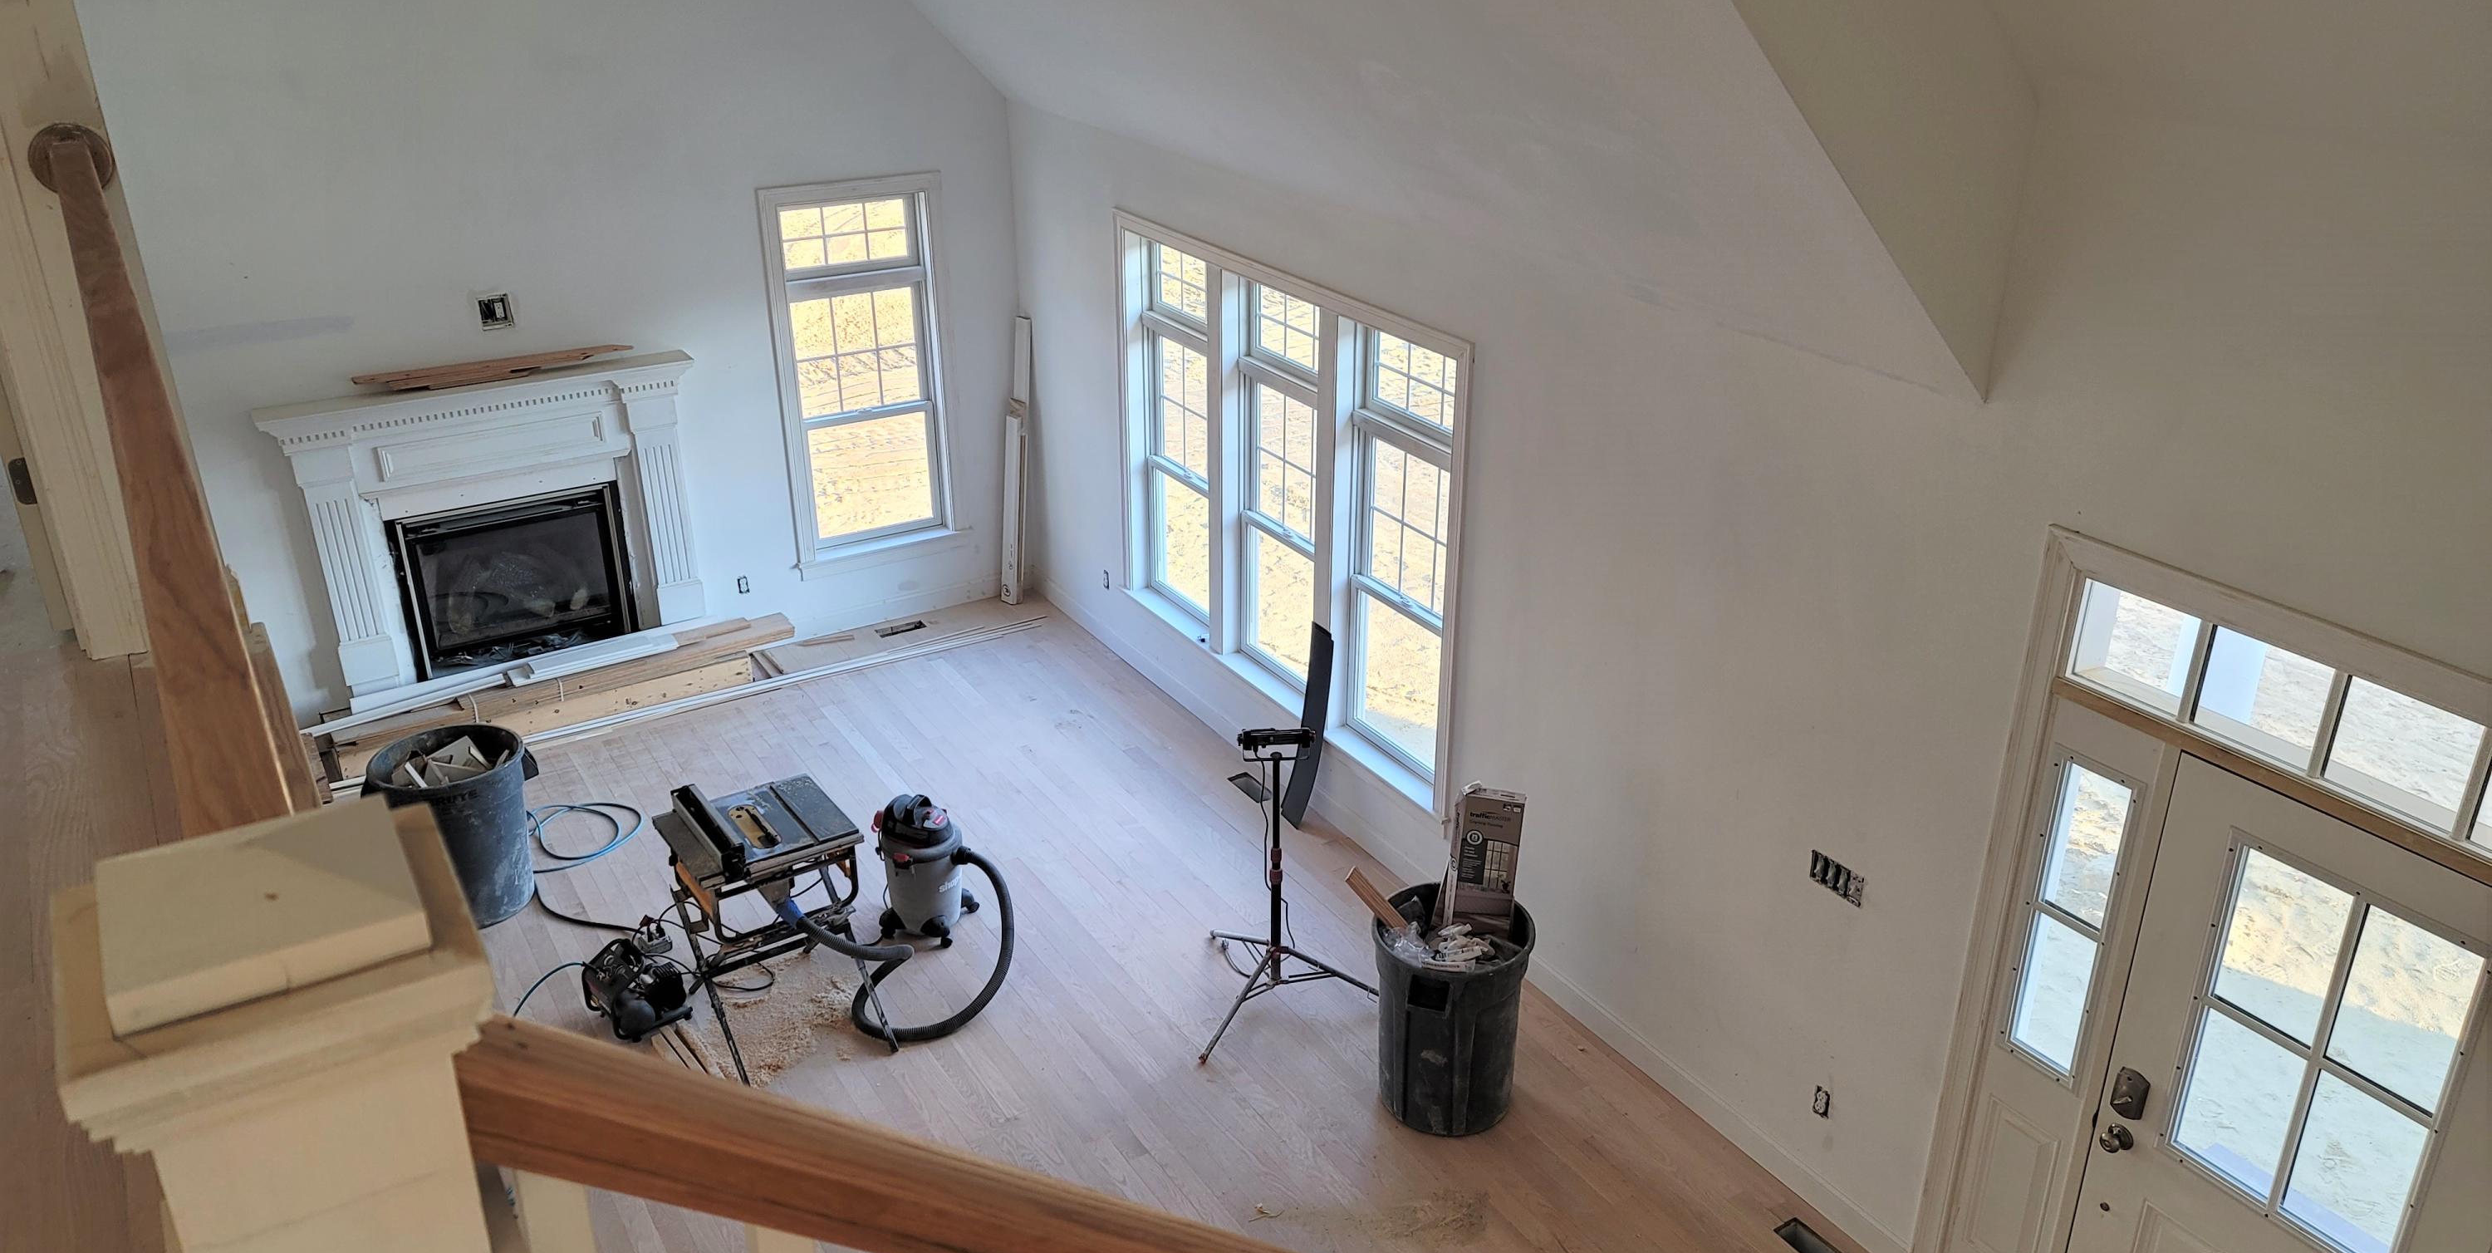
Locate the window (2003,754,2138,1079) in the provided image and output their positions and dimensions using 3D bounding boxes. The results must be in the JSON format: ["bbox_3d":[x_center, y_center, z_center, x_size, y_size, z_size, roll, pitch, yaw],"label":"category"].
[{"bbox_3d":[2.200,0.782,4.798,0.060,0.940,0.250,-14,28,-28],"label":"window"}]

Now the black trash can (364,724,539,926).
[{"bbox_3d":[-3.225,0.835,7.401,0.630,0.690,0.570,-7,25,-14],"label":"black trash can"}]

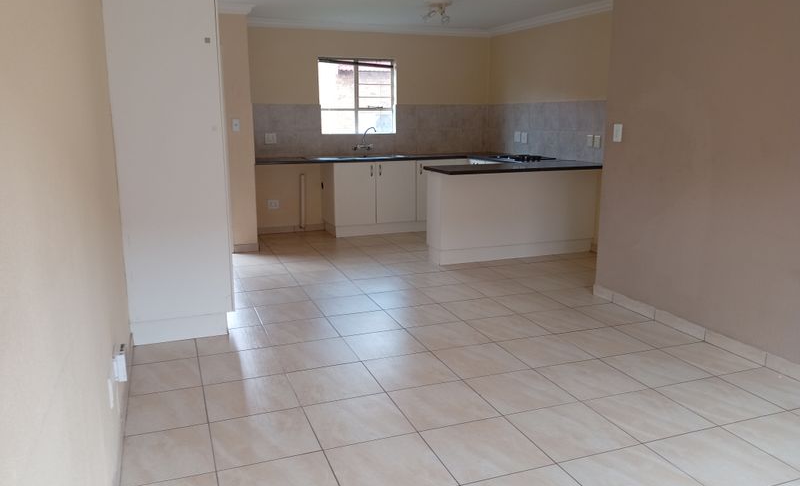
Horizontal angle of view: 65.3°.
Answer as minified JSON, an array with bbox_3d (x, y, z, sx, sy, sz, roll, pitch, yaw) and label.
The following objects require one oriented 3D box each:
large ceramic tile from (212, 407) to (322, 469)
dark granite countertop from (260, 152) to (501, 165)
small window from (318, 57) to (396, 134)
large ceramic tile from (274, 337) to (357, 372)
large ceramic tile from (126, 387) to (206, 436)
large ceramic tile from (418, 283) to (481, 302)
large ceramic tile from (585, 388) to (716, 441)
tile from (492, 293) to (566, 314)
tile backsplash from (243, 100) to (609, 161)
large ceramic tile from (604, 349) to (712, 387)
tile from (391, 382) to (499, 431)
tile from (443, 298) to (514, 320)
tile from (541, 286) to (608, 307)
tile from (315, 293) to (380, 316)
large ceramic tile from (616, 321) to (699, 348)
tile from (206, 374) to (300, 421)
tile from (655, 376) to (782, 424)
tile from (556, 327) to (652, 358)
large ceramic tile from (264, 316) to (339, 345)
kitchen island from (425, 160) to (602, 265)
[{"bbox_3d":[-0.616,0.873,2.811,0.439,0.010,0.436,-4,13,-20],"label":"large ceramic tile"},{"bbox_3d":[-0.218,-1.024,7.561,3.199,0.036,0.580,-4,12,-20],"label":"dark granite countertop"},{"bbox_3d":[-0.515,-1.791,7.633,0.968,0.889,0.101,-5,12,-20],"label":"small window"},{"bbox_3d":[-0.514,0.675,3.789,0.439,0.010,0.439,-4,12,-20],"label":"large ceramic tile"},{"bbox_3d":[-1.142,0.812,3.058,0.362,0.010,0.434,-5,12,-20],"label":"large ceramic tile"},{"bbox_3d":[0.439,0.426,5.162,0.447,0.010,0.447,-5,12,-20],"label":"large ceramic tile"},{"bbox_3d":[1.182,0.818,2.985,0.434,0.010,0.434,-5,12,-20],"label":"large ceramic tile"},{"bbox_3d":[0.974,0.455,4.693,0.430,0.010,0.430,-4,12,-20],"label":"tile"},{"bbox_3d":[0.162,-1.235,6.980,3.218,0.664,2.391,-5,12,-20],"label":"tile backsplash"},{"bbox_3d":[1.489,0.729,3.653,0.447,0.010,0.447,-5,12,-20],"label":"large ceramic tile"},{"bbox_3d":[0.213,0.809,3.116,0.439,0.010,0.436,-4,13,-20],"label":"tile"},{"bbox_3d":[0.581,0.492,4.622,0.439,0.010,0.436,-4,13,-20],"label":"tile"},{"bbox_3d":[1.368,0.424,4.835,0.404,0.010,0.430,-4,12,-20],"label":"tile"},{"bbox_3d":[-0.409,0.493,4.856,0.447,0.010,0.447,-5,12,-20],"label":"tile"},{"bbox_3d":[1.661,0.591,4.073,0.353,0.010,0.434,-5,12,-20],"label":"large ceramic tile"},{"bbox_3d":[-0.755,0.776,3.162,0.430,0.010,0.430,-4,12,-20],"label":"tile"},{"bbox_3d":[1.611,0.796,3.173,0.439,0.010,0.436,-4,13,-20],"label":"tile"},{"bbox_3d":[1.288,0.621,3.938,0.434,0.010,0.434,-5,12,-20],"label":"tile"},{"bbox_3d":[-0.650,0.582,4.104,0.430,0.010,0.430,-4,12,-20],"label":"large ceramic tile"},{"bbox_3d":[1.132,-0.308,6.209,1.713,0.893,0.644,-5,12,-20],"label":"kitchen island"}]

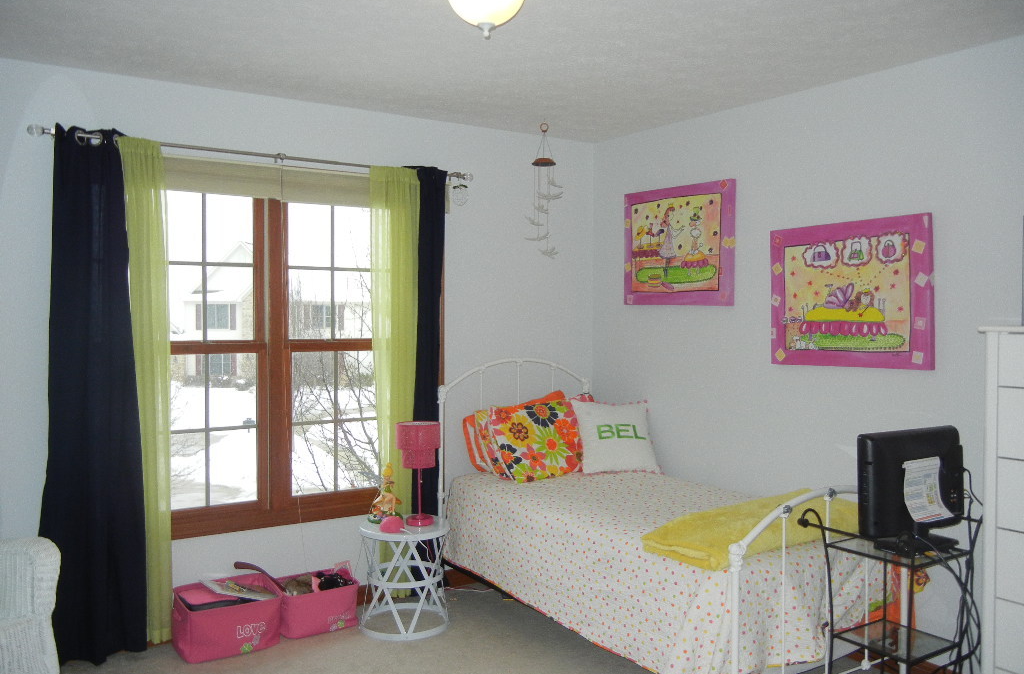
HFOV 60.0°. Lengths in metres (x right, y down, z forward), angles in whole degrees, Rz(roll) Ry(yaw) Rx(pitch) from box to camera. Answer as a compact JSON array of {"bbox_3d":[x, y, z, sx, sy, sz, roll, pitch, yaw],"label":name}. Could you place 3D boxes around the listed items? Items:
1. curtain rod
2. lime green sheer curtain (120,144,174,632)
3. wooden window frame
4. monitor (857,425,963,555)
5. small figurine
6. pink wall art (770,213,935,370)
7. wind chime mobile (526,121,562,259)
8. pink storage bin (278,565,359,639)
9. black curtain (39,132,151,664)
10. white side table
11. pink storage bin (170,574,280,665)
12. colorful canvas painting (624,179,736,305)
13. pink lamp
[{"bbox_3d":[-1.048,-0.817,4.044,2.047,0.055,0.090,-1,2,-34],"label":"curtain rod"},{"bbox_3d":[-1.541,0.244,3.734,0.210,2.131,0.100,-1,2,-34],"label":"lime green sheer curtain"},{"bbox_3d":[-1.122,0.054,4.142,1.830,1.670,0.100,-1,2,-34],"label":"wooden window frame"},{"bbox_3d":[1.392,0.518,3.029,0.550,0.395,0.160,-1,2,-34],"label":"monitor"},{"bbox_3d":[-0.606,0.745,4.260,0.165,0.275,0.140,-1,2,-22],"label":"small figurine"},{"bbox_3d":[1.424,-0.178,3.775,0.036,0.610,0.766,-1,2,-34],"label":"pink wall art"},{"bbox_3d":[0.167,-0.748,4.549,0.196,0.685,0.196,0,1,0],"label":"wind chime mobile"},{"bbox_3d":[-0.915,1.226,4.045,0.360,0.224,0.290,-1,2,-33],"label":"pink storage bin"},{"bbox_3d":[-1.713,0.249,3.606,0.425,2.179,0.160,-1,2,-34],"label":"black curtain"},{"bbox_3d":[-0.495,1.098,4.117,0.416,0.472,0.416,0,1,0],"label":"white side table"},{"bbox_3d":[-1.228,1.225,3.842,0.385,0.238,0.310,-1,2,-33],"label":"pink storage bin"},{"bbox_3d":[0.853,-0.467,4.599,0.036,0.610,0.763,-1,2,-34],"label":"colorful canvas painting"},{"bbox_3d":[-0.435,0.647,4.210,0.208,0.473,0.208,0,2,0],"label":"pink lamp"}]

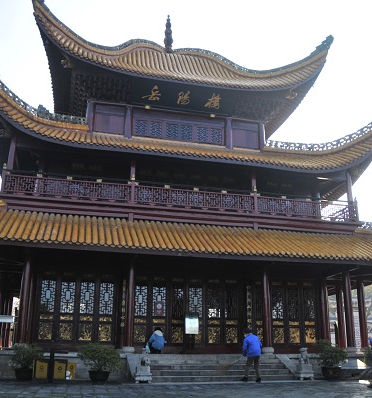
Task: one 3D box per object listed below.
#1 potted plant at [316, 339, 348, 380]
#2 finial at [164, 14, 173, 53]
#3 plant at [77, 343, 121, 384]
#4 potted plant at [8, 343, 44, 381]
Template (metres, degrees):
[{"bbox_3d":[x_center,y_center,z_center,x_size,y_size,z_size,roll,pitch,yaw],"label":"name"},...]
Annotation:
[{"bbox_3d":[4.745,5.183,14.553,1.004,1.223,1.004,5,-18,-13],"label":"potted plant"},{"bbox_3d":[-1.152,-10.937,29.570,0.500,3.094,0.500,5,-18,-13],"label":"finial"},{"bbox_3d":[-2.419,4.533,12.422,1.189,1.089,1.189,5,-18,-13],"label":"plant"},{"bbox_3d":[-4.522,4.598,12.738,0.992,1.025,0.992,5,-18,-13],"label":"potted plant"}]

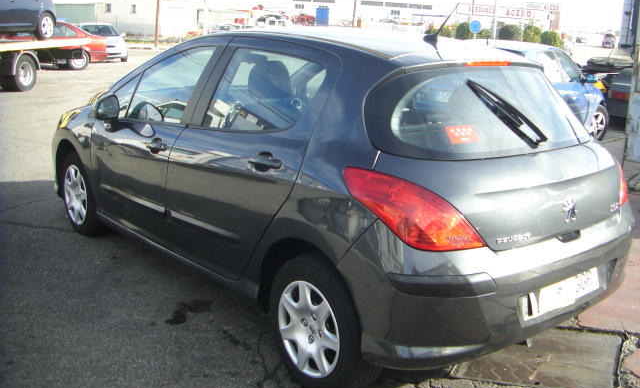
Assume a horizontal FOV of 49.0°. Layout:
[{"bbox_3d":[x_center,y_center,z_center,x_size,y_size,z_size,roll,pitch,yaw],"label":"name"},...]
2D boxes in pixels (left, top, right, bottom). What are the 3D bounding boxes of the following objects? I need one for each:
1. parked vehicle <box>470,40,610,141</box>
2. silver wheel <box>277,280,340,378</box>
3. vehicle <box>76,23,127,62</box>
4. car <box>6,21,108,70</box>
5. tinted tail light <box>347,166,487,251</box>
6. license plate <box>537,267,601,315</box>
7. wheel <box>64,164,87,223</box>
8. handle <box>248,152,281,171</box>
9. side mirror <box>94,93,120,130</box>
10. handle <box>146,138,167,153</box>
[{"bbox_3d":[3.072,-1.467,10.404,1.700,1.440,4.000,13,17,34],"label":"parked vehicle"},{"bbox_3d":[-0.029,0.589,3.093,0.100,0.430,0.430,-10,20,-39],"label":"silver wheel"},{"bbox_3d":[-8.543,-5.899,27.042,1.710,1.430,4.000,-3,16,-23],"label":"vehicle"},{"bbox_3d":[-8.713,-4.611,21.595,4.350,1.360,1.700,0,15,-13],"label":"car"},{"bbox_3d":[0.356,0.051,2.666,0.360,0.260,0.470,-10,20,-39],"label":"tinted tail light"},{"bbox_3d":[1.060,0.423,2.989,0.510,0.110,0.020,-10,8,-39],"label":"license plate"},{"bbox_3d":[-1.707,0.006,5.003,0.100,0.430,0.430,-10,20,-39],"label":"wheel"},{"bbox_3d":[-0.238,-0.131,3.059,0.060,0.080,0.220,-10,20,-39],"label":"handle"},{"bbox_3d":[-1.232,-0.476,4.074,0.190,0.200,0.150,-10,20,-39],"label":"side mirror"},{"bbox_3d":[-0.890,-0.258,3.822,0.060,0.075,0.210,-10,20,-39],"label":"handle"}]

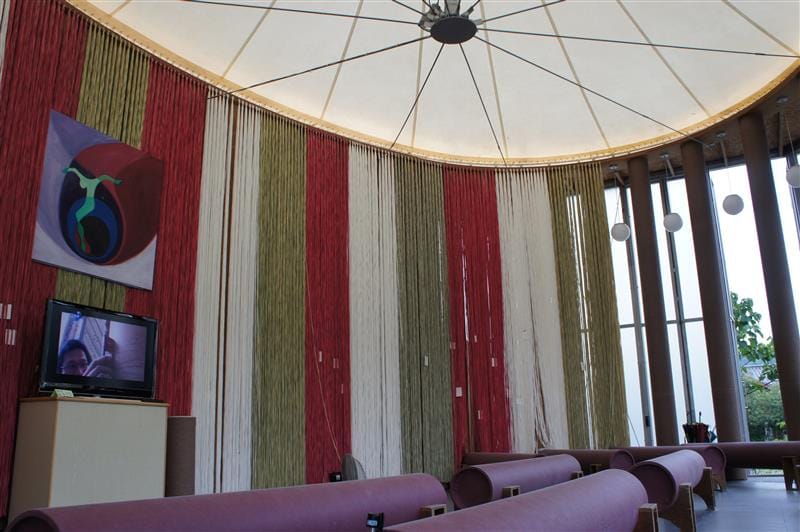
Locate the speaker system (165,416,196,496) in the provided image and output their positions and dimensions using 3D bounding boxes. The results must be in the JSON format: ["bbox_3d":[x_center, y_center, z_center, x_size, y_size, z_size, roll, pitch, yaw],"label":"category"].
[{"bbox_3d":[-2.389,2.022,6.186,0.350,0.880,0.390,-8,-16,26],"label":"speaker system"}]

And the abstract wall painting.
[{"bbox_3d":[-3.081,-0.643,6.273,0.050,1.550,1.390,-7,-16,26],"label":"abstract wall painting"}]

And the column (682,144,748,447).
[{"bbox_3d":[4.604,0.553,8.814,0.330,5.040,0.330,-8,-16,29],"label":"column"}]

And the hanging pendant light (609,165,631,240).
[{"bbox_3d":[3.651,-1.048,10.036,0.285,1.360,0.285,-8,-16,29],"label":"hanging pendant light"}]

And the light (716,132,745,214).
[{"bbox_3d":[4.862,-1.377,8.887,0.285,1.330,0.285,-8,-16,29],"label":"light"}]

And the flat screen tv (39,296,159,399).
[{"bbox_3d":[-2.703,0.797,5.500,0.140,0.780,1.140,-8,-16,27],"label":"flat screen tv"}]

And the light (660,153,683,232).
[{"bbox_3d":[4.312,-1.173,9.593,0.285,1.340,0.285,-8,-16,29],"label":"light"}]

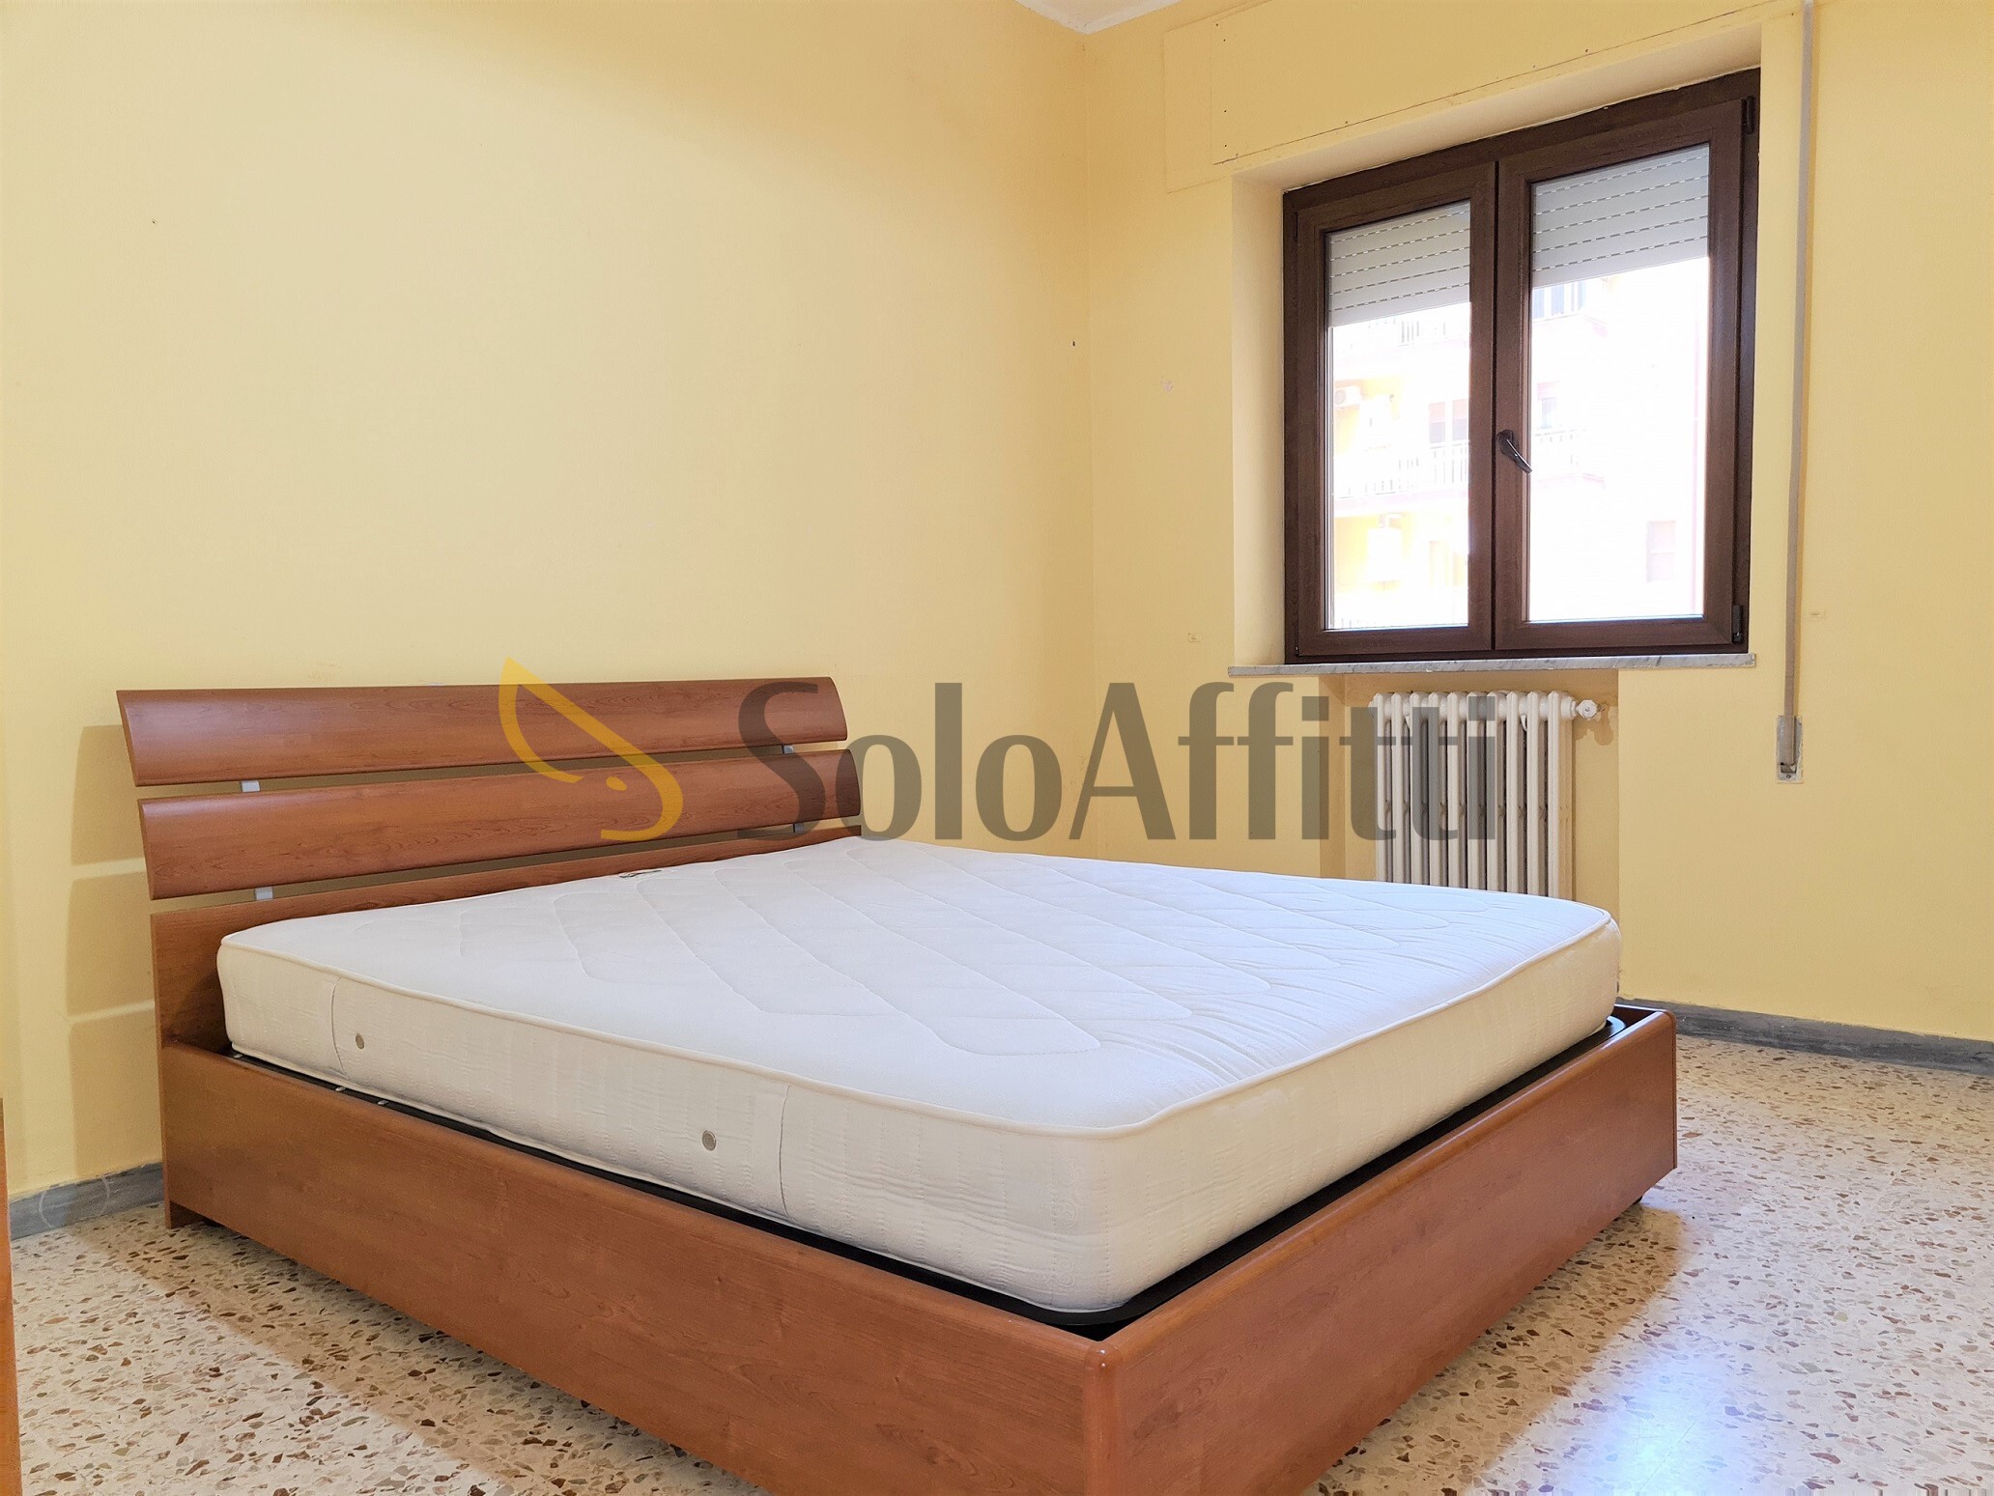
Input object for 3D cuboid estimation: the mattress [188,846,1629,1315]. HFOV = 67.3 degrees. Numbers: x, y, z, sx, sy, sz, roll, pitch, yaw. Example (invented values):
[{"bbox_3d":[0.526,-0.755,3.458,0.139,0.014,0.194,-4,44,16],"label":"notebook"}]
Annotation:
[{"bbox_3d":[-0.134,0.408,2.700,1.920,0.200,1.600,1,4,40],"label":"mattress"}]

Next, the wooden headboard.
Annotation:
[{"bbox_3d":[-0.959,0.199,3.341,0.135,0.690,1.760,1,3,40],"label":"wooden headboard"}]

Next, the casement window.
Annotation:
[{"bbox_3d":[1.449,-0.994,4.324,1.390,1.490,0.100,1,4,40],"label":"casement window"}]

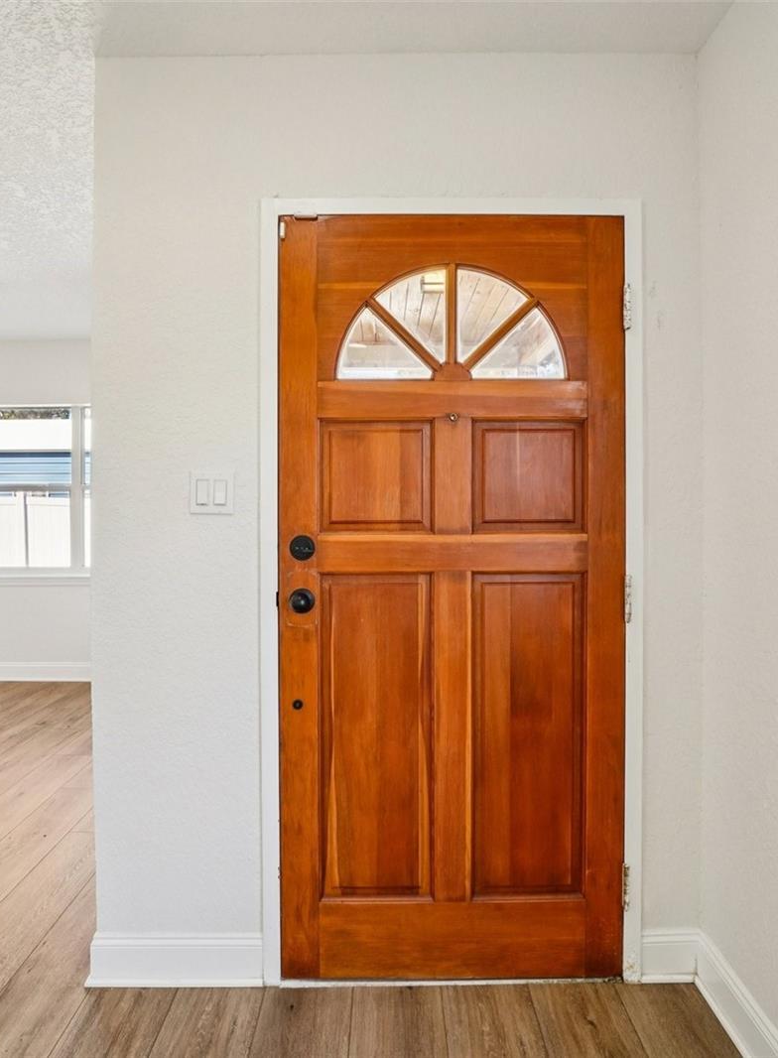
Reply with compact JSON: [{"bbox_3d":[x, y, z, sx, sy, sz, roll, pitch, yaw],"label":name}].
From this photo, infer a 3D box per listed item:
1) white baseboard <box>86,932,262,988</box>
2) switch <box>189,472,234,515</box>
[{"bbox_3d":[-0.564,1.137,1.746,0.465,0.132,0.024,0,0,0],"label":"white baseboard"},{"bbox_3d":[-0.467,-0.094,1.747,0.116,0.114,0.012,0,0,0],"label":"switch"}]

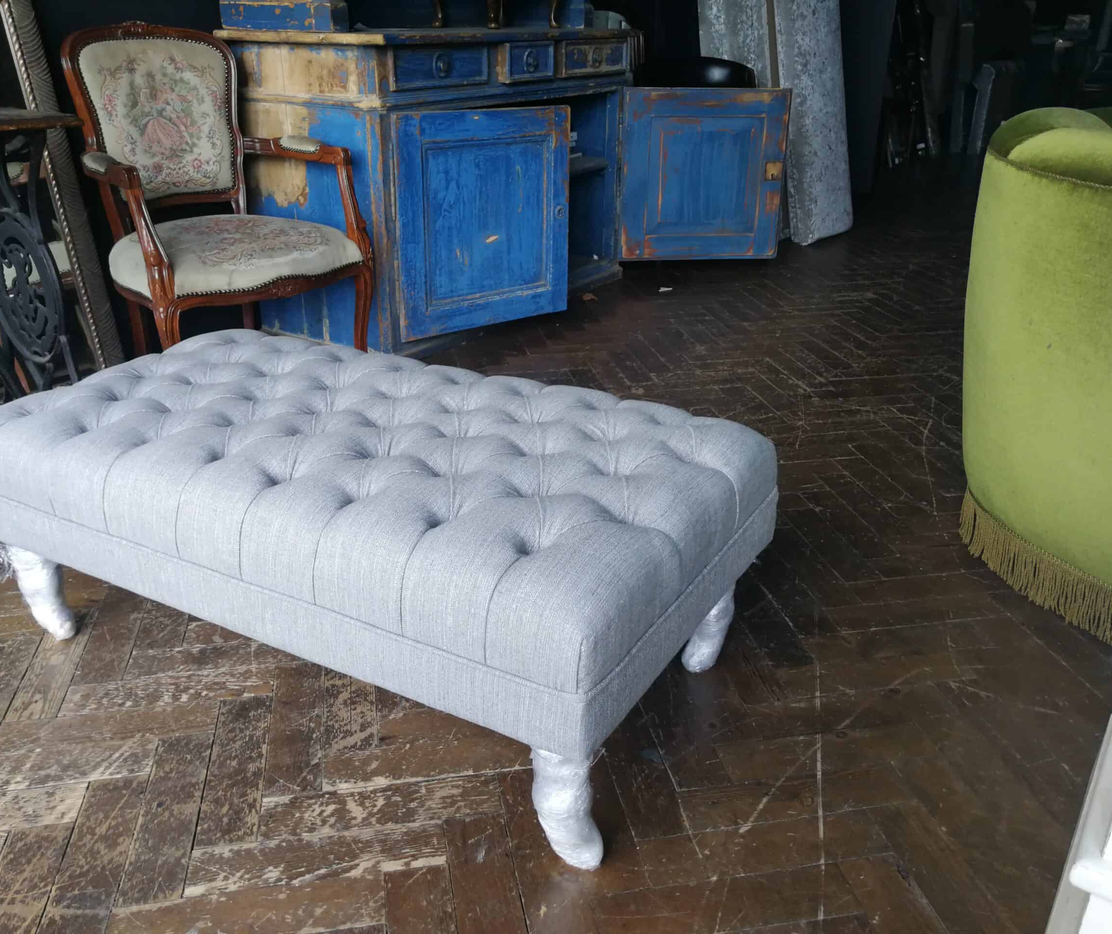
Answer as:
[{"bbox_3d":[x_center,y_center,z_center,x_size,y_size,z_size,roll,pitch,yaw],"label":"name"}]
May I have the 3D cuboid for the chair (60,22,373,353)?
[{"bbox_3d":[-0.955,-0.694,2.708,0.626,0.995,0.667,-18,28,-40],"label":"chair"}]

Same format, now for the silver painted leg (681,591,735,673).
[{"bbox_3d":[0.249,0.215,1.518,0.068,0.197,0.092,10,23,22],"label":"silver painted leg"}]

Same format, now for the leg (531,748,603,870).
[{"bbox_3d":[0.014,0.370,1.116,0.068,0.197,0.092,-19,29,-40],"label":"leg"}]

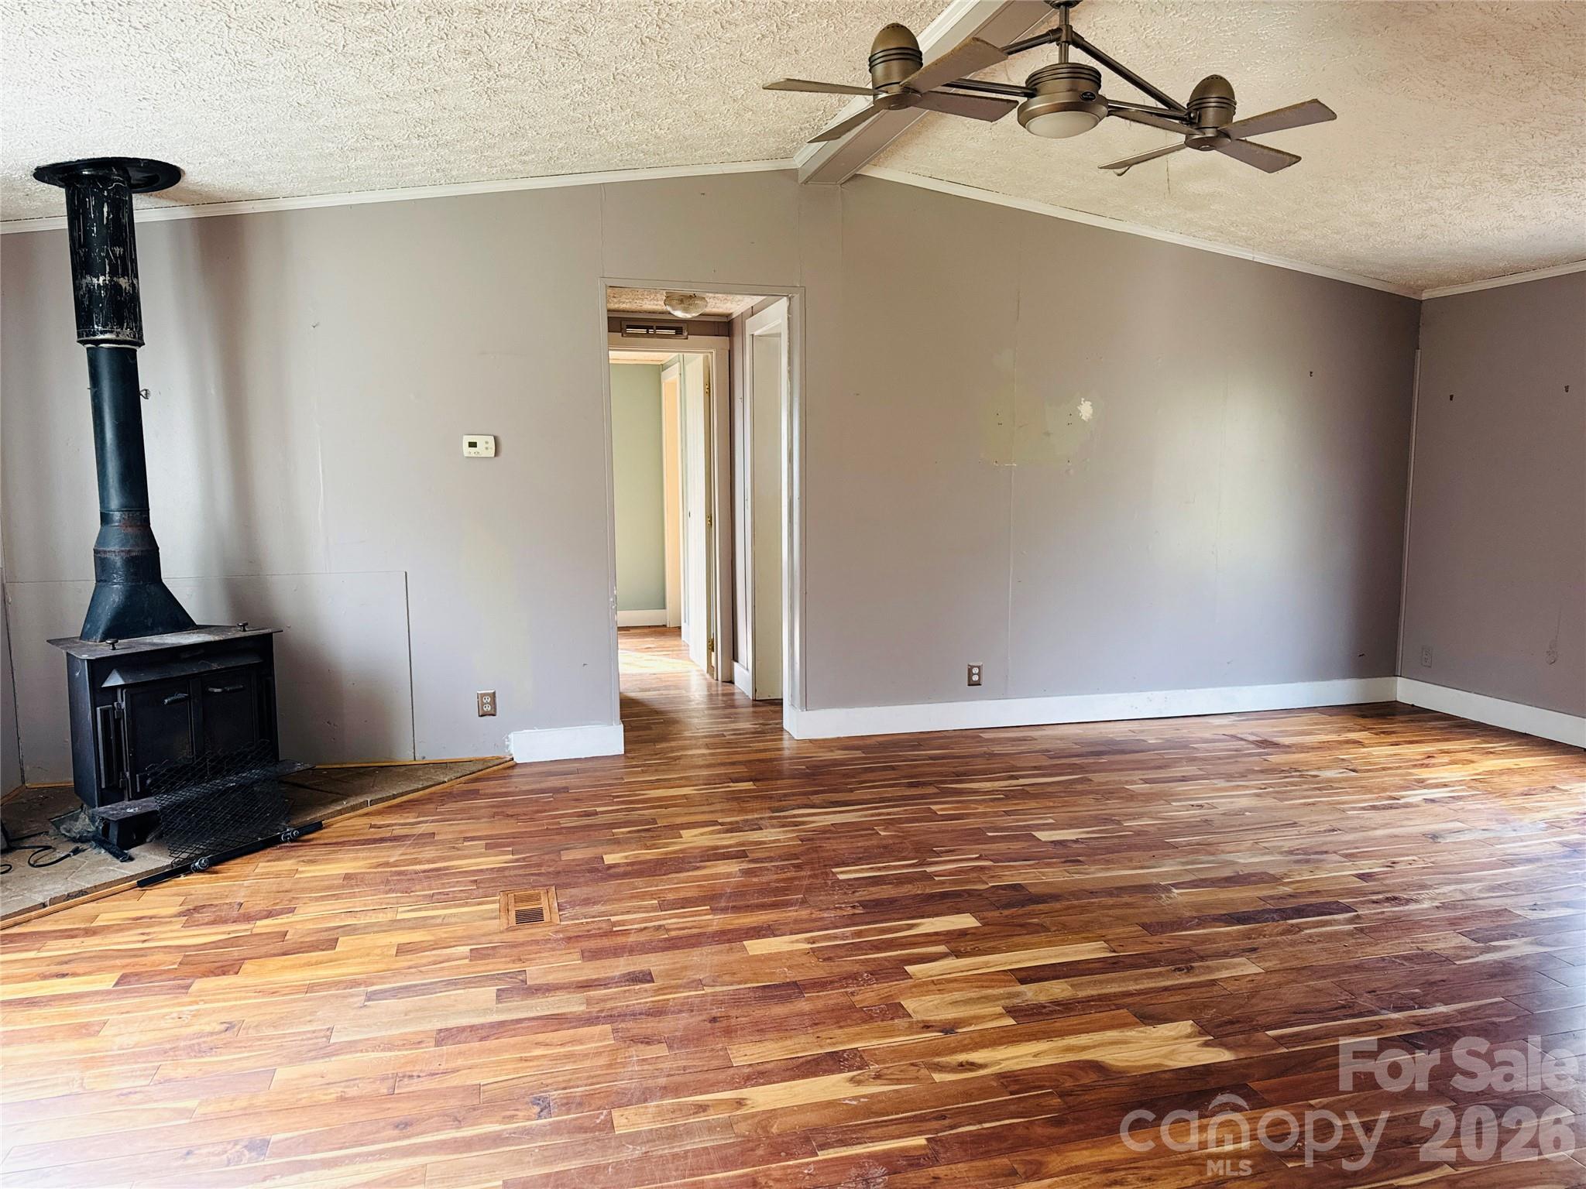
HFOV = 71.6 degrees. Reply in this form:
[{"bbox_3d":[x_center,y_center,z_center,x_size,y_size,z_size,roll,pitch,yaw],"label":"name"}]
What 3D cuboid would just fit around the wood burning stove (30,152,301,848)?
[{"bbox_3d":[-2.354,-0.342,4.035,0.702,2.385,0.786,3,7,29],"label":"wood burning stove"}]

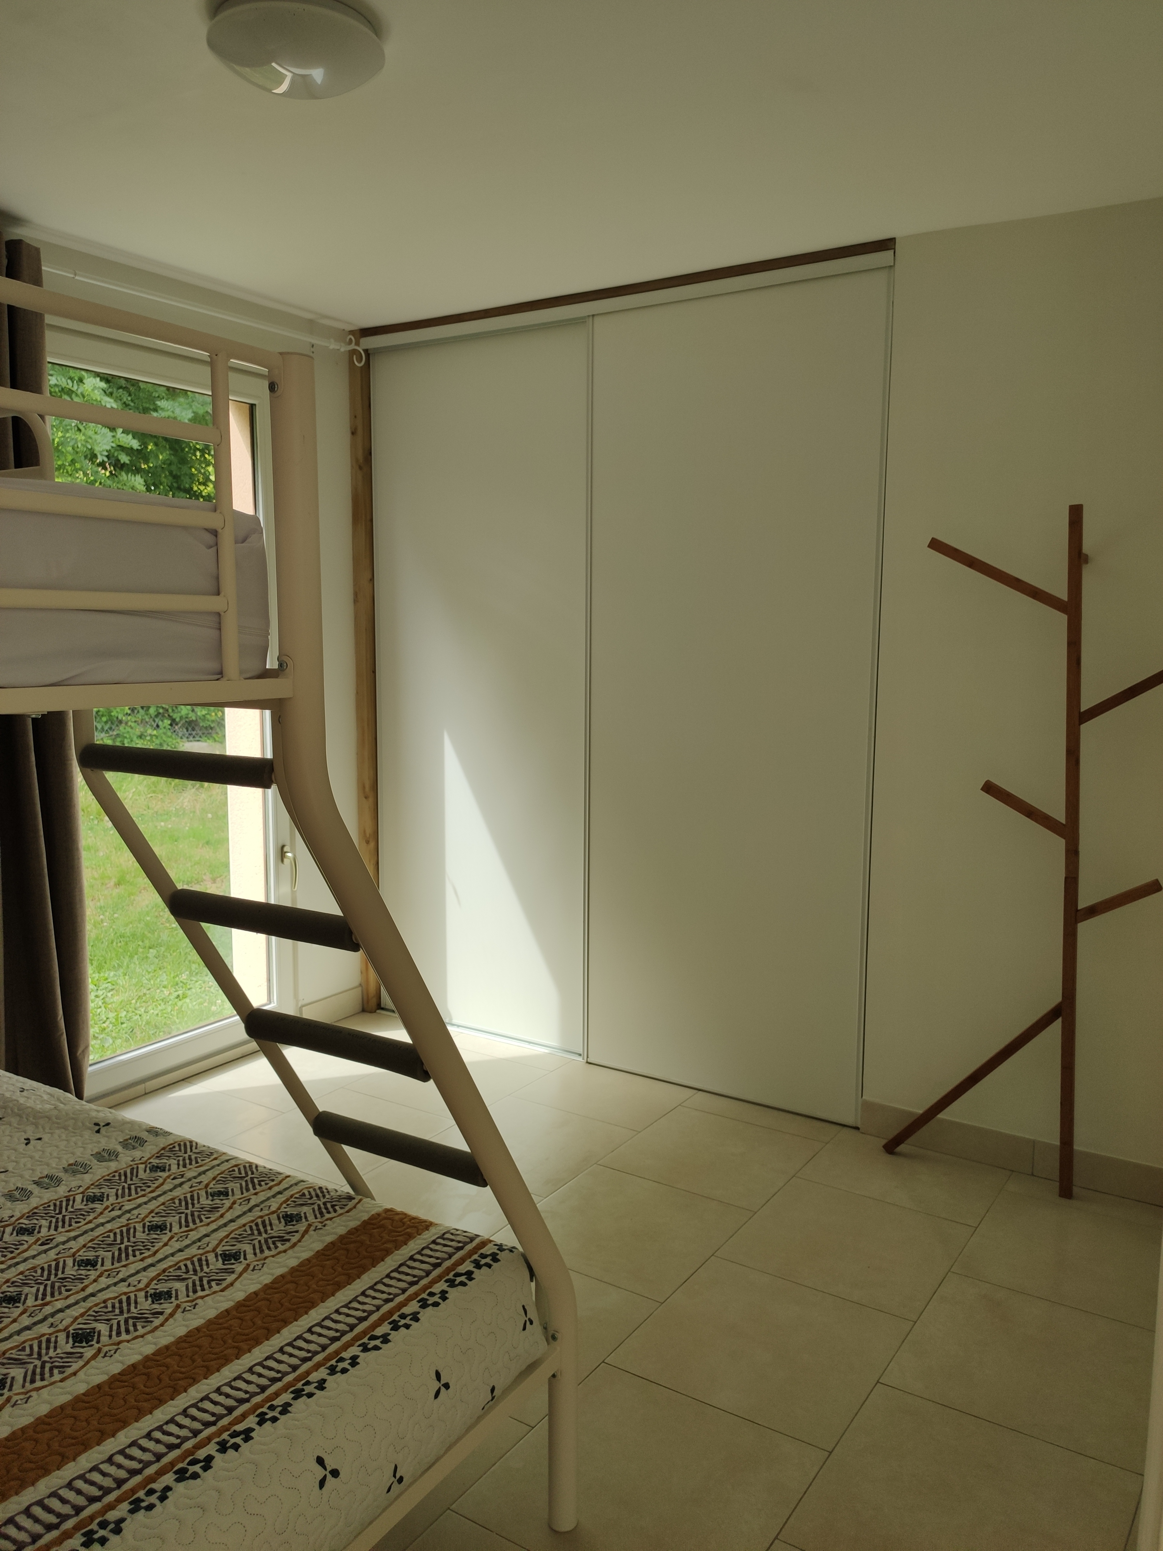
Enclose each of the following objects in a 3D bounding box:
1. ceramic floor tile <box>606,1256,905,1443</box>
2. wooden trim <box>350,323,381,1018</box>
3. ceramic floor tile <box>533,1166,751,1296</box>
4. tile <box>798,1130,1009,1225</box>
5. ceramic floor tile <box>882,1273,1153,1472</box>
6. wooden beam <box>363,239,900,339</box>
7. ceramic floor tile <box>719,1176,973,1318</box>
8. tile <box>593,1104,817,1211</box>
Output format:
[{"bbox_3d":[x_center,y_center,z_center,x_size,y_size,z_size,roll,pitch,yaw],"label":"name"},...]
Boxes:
[{"bbox_3d":[0.360,1.119,2.297,0.460,0.010,0.457,5,9,33],"label":"ceramic floor tile"},{"bbox_3d":[-0.757,-0.324,4.117,0.055,2.383,0.060,5,9,33],"label":"wooden trim"},{"bbox_3d":[0.103,1.062,2.738,0.460,0.010,0.457,5,9,33],"label":"ceramic floor tile"},{"bbox_3d":[0.836,1.032,3.009,0.460,0.010,0.351,5,9,33],"label":"tile"},{"bbox_3d":[0.872,1.130,2.237,0.460,0.010,0.457,5,9,33],"label":"ceramic floor tile"},{"bbox_3d":[0.037,-1.424,3.466,1.821,0.028,0.040,5,8,32],"label":"wooden beam"},{"bbox_3d":[0.613,1.073,2.675,0.460,0.010,0.457,5,9,33],"label":"ceramic floor tile"},{"bbox_3d":[0.356,1.016,3.115,0.460,0.010,0.457,5,9,33],"label":"tile"}]

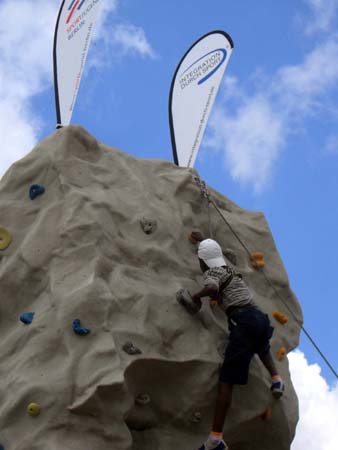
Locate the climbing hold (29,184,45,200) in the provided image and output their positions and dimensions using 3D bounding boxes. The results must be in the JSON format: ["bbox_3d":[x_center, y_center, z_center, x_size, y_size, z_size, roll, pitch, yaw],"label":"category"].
[{"bbox_3d":[-1.054,-0.259,8.172,0.122,0.113,0.080,-5,-29,4],"label":"climbing hold"}]

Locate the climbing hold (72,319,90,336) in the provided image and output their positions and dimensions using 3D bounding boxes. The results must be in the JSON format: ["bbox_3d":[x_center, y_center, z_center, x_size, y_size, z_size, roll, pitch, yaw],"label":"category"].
[{"bbox_3d":[-0.642,0.753,7.545,0.127,0.119,0.075,-3,-29,0],"label":"climbing hold"}]

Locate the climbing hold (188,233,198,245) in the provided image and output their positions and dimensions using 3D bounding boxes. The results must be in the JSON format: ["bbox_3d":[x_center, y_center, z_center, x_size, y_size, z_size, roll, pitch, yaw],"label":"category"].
[{"bbox_3d":[0.192,0.104,7.884,0.100,0.090,0.080,2,-29,-9],"label":"climbing hold"}]

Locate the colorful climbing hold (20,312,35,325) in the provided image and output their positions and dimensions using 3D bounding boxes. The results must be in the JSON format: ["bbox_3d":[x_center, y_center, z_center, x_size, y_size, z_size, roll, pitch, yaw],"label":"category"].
[{"bbox_3d":[-1.045,0.691,7.589,0.102,0.080,0.075,-6,-29,7],"label":"colorful climbing hold"}]

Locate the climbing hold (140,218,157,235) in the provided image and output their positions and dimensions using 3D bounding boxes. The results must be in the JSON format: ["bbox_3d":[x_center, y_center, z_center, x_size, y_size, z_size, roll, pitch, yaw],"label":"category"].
[{"bbox_3d":[-0.160,0.012,8.001,0.119,0.110,0.080,0,-29,-4],"label":"climbing hold"}]

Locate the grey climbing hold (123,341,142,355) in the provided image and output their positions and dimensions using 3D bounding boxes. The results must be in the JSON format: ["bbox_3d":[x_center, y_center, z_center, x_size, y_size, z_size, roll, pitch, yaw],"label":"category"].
[{"bbox_3d":[-0.265,0.889,7.460,0.140,0.092,0.080,-3,-29,0],"label":"grey climbing hold"}]

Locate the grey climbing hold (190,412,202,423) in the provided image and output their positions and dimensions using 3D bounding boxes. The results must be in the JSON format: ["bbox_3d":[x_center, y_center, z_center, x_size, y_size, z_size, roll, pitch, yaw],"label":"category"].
[{"bbox_3d":[0.200,1.397,7.454,0.090,0.075,0.065,0,-29,-4],"label":"grey climbing hold"}]

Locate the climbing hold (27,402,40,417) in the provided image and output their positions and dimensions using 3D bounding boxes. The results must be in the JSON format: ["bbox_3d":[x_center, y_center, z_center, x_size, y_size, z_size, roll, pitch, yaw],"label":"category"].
[{"bbox_3d":[-0.956,1.302,7.249,0.098,0.098,0.065,-5,-29,4],"label":"climbing hold"}]

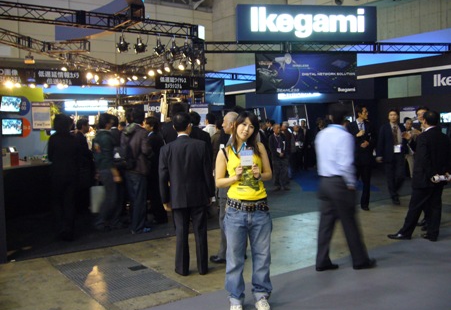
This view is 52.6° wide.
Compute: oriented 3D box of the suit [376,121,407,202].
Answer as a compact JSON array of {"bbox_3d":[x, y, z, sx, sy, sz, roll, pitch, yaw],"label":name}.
[{"bbox_3d":[3.059,0.147,8.400,0.520,1.440,0.340,-1,3,-6],"label":"suit"}]

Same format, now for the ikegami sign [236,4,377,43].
[{"bbox_3d":[2.127,-3.432,11.900,3.620,0.930,0.350,-1,3,-7],"label":"ikegami sign"}]

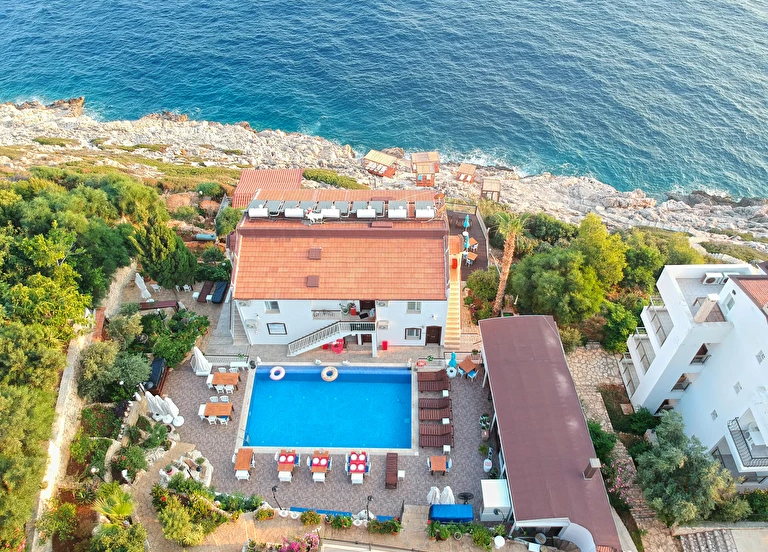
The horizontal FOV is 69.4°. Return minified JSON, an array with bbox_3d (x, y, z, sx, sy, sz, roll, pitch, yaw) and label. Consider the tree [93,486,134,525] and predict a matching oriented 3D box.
[{"bbox_3d":[-14.915,12.812,30.699,1.850,1.550,1.850,0,47,2],"label":"tree"}]

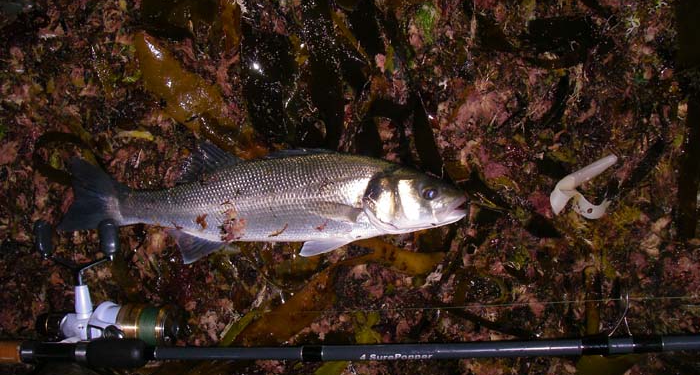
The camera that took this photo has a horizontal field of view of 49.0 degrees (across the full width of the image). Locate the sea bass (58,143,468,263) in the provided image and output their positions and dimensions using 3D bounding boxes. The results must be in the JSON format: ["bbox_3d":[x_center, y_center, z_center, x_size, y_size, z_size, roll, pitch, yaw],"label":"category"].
[{"bbox_3d":[-0.094,0.016,0.825,0.440,0.060,0.125,2,78,0],"label":"sea bass"}]

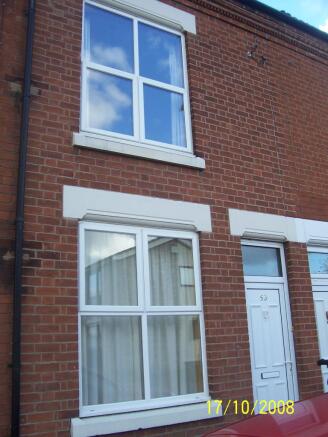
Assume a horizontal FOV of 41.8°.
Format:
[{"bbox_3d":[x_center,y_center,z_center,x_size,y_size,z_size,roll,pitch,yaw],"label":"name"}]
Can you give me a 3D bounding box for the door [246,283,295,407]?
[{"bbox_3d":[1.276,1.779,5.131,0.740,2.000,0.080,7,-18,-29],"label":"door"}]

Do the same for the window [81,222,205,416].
[{"bbox_3d":[-0.187,0.996,4.467,1.430,1.820,0.100,7,-18,-29],"label":"window"}]

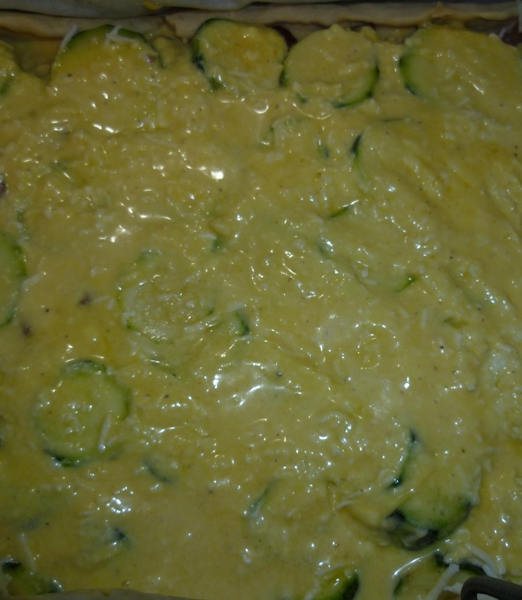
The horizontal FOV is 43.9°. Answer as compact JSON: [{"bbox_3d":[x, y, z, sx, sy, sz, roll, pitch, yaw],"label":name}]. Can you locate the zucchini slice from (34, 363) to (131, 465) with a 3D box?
[{"bbox_3d":[-0.080,0.051,0.290,0.042,0.008,0.045,0,75,0],"label":"zucchini slice"}]

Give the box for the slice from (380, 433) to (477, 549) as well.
[{"bbox_3d":[0.072,0.083,0.283,0.041,0.010,0.047,0,70,-4],"label":"slice"}]

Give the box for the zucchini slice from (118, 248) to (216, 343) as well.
[{"bbox_3d":[-0.045,-0.002,0.305,0.044,0.008,0.045,0,75,0],"label":"zucchini slice"}]

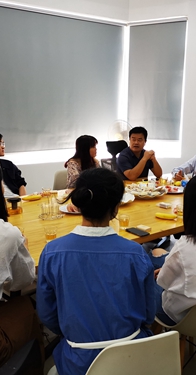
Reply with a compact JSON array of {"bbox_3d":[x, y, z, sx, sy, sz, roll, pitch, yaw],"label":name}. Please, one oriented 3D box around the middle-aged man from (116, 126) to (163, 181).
[{"bbox_3d":[0.420,0.008,4.122,0.540,1.270,0.760,-5,13,-24],"label":"middle-aged man"}]

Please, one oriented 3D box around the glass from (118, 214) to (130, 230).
[{"bbox_3d":[0.164,0.212,2.408,0.071,0.083,0.071,0,12,0],"label":"glass"}]

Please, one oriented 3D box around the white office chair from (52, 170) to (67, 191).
[{"bbox_3d":[-0.170,0.249,4.071,0.470,0.820,0.530,-9,15,-37],"label":"white office chair"}]

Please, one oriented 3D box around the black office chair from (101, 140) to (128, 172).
[{"bbox_3d":[0.330,0.030,4.351,0.640,1.130,0.640,-7,14,-31],"label":"black office chair"}]

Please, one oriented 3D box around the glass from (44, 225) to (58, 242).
[{"bbox_3d":[-0.262,0.259,2.186,0.073,0.084,0.073,0,12,0],"label":"glass"}]

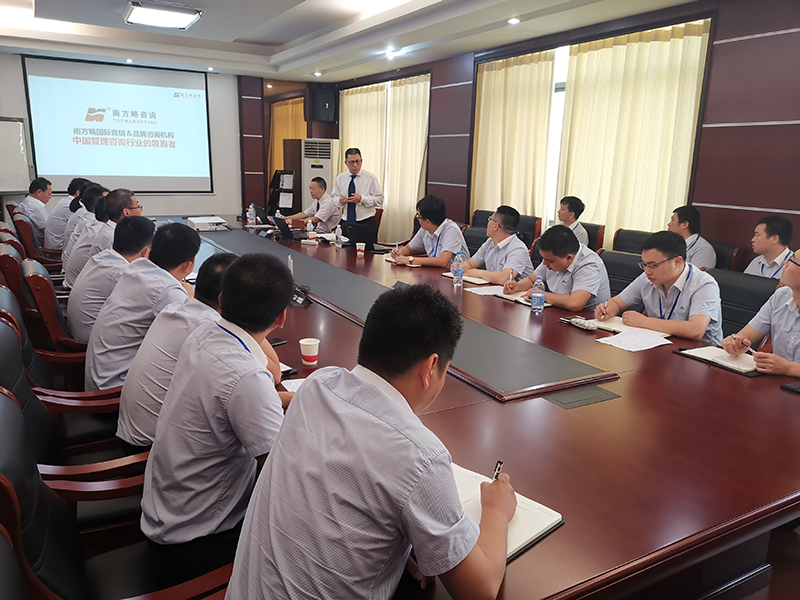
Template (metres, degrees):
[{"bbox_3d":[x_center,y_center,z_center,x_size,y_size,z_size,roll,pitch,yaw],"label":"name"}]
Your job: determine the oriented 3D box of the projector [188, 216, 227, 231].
[{"bbox_3d":[-1.999,-0.782,6.535,0.310,0.105,0.270,-6,14,-29],"label":"projector"}]

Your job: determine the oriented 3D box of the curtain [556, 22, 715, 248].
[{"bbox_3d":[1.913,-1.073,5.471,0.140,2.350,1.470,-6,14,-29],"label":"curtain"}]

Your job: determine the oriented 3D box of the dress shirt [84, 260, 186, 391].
[{"bbox_3d":[-1.044,0.122,2.550,0.420,0.620,0.470,-6,14,-29],"label":"dress shirt"}]

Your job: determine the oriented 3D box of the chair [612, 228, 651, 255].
[{"bbox_3d":[1.685,-0.029,4.994,0.660,1.030,0.620,-6,14,-30],"label":"chair"}]

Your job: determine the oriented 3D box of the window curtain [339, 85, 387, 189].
[{"bbox_3d":[-0.575,-2.097,9.780,0.140,2.350,1.620,-6,14,-29],"label":"window curtain"}]

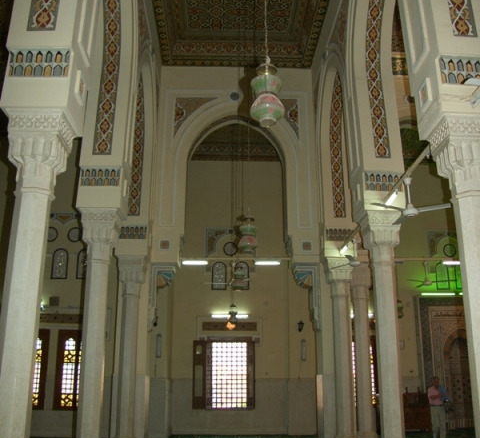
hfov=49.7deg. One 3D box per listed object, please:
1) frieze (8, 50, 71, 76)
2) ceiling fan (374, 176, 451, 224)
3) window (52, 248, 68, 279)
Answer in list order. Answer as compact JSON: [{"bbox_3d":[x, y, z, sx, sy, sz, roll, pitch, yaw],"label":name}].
[{"bbox_3d":[-2.170,-1.684,5.629,0.654,0.317,0.080,0,-17,-2],"label":"frieze"},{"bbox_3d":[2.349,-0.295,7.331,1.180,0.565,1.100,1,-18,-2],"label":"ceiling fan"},{"bbox_3d":[-5.592,1.387,16.040,0.540,0.957,0.100,1,-18,-2],"label":"window"}]

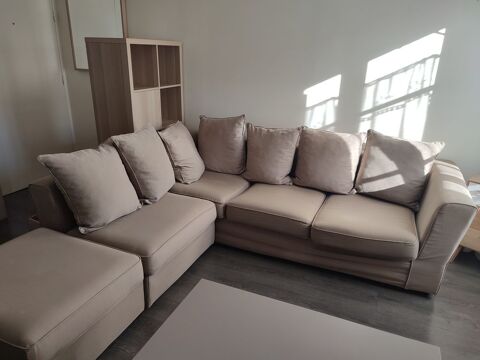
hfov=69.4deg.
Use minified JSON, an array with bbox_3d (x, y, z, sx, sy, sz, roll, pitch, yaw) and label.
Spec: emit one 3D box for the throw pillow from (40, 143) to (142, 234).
[{"bbox_3d":[-0.889,0.022,2.144,0.170,0.472,0.493,-26,1,31],"label":"throw pillow"}]

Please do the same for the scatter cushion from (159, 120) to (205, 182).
[{"bbox_3d":[-0.483,-0.244,2.888,0.170,0.462,0.447,-22,12,19],"label":"scatter cushion"}]

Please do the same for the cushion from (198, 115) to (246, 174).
[{"bbox_3d":[-0.160,-0.320,3.026,0.441,0.478,0.170,7,11,29],"label":"cushion"}]

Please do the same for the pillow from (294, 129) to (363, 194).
[{"bbox_3d":[0.685,-0.168,2.743,0.477,0.453,0.170,10,-1,20],"label":"pillow"}]

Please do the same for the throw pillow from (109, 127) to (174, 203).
[{"bbox_3d":[-0.666,-0.129,2.522,0.170,0.478,0.464,-18,10,23],"label":"throw pillow"}]

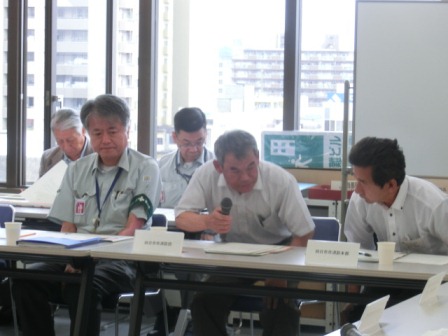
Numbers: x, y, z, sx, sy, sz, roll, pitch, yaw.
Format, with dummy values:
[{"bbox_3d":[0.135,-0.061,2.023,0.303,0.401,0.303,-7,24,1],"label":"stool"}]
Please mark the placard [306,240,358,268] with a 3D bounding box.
[{"bbox_3d":[0.425,0.337,6.926,0.210,0.094,0.055,2,4,19],"label":"placard"}]

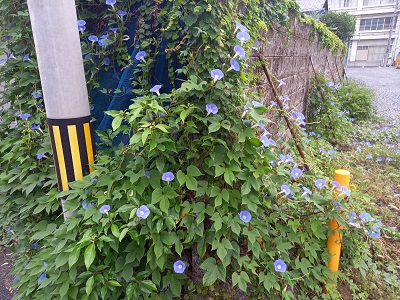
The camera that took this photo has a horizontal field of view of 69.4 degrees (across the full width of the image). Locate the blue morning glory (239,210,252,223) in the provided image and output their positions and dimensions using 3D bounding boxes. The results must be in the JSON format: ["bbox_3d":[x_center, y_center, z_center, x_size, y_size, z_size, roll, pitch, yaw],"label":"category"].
[{"bbox_3d":[0.255,0.373,1.620,0.070,0.070,0.040,-6,-21,-12],"label":"blue morning glory"}]

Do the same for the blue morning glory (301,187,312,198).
[{"bbox_3d":[0.634,0.253,1.720,0.066,0.050,0.066,29,19,-2],"label":"blue morning glory"}]

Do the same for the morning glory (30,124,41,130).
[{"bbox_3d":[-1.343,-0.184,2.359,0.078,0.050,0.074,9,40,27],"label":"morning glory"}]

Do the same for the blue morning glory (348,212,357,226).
[{"bbox_3d":[0.871,0.397,1.650,0.068,0.045,0.068,-46,33,-14],"label":"blue morning glory"}]

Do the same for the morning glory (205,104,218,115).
[{"bbox_3d":[0.070,-0.245,1.750,0.070,0.070,0.045,-12,-18,-28],"label":"morning glory"}]

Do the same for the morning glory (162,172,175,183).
[{"bbox_3d":[-0.192,0.168,1.760,0.074,0.050,0.071,-4,44,-10],"label":"morning glory"}]

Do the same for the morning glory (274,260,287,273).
[{"bbox_3d":[0.446,0.645,1.600,0.067,0.067,0.045,-1,-27,5],"label":"morning glory"}]

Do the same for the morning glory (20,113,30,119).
[{"bbox_3d":[-1.208,-0.232,2.000,0.068,0.045,0.068,34,30,18],"label":"morning glory"}]

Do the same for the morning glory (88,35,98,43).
[{"bbox_3d":[-0.774,-0.803,2.100,0.070,0.050,0.070,-14,57,-33],"label":"morning glory"}]

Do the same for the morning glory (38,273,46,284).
[{"bbox_3d":[-0.899,0.734,1.650,0.066,0.045,0.066,9,47,32],"label":"morning glory"}]

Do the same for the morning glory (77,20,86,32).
[{"bbox_3d":[-0.882,-0.919,2.150,0.070,0.050,0.070,-16,62,-36],"label":"morning glory"}]

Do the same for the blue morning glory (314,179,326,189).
[{"bbox_3d":[0.742,0.206,1.780,0.070,0.045,0.070,9,46,31],"label":"blue morning glory"}]

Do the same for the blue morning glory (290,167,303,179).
[{"bbox_3d":[0.604,0.141,1.810,0.073,0.050,0.070,8,60,26],"label":"blue morning glory"}]

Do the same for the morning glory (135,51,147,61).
[{"bbox_3d":[-0.434,-0.688,2.109,0.080,0.076,0.050,6,-19,21],"label":"morning glory"}]

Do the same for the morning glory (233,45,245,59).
[{"bbox_3d":[0.211,-0.539,1.580,0.075,0.075,0.050,-17,-4,-39],"label":"morning glory"}]

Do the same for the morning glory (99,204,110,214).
[{"bbox_3d":[-0.598,0.373,1.809,0.067,0.050,0.064,1,42,5],"label":"morning glory"}]

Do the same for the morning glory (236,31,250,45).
[{"bbox_3d":[0.272,-0.705,1.809,0.083,0.050,0.079,2,62,7],"label":"morning glory"}]

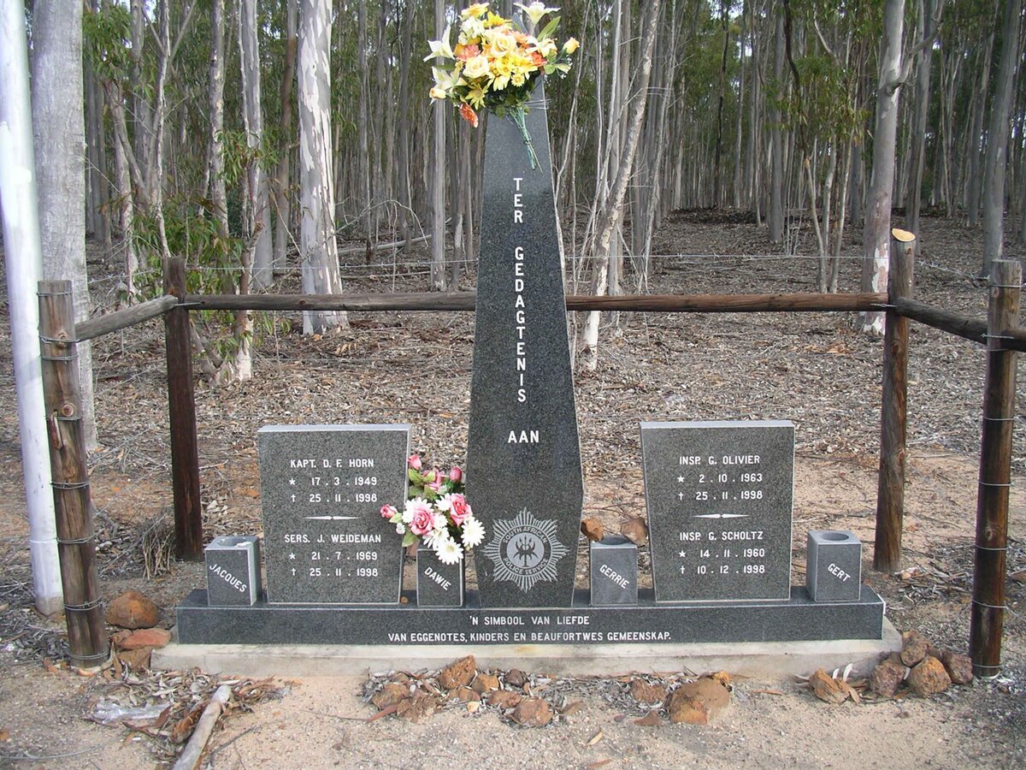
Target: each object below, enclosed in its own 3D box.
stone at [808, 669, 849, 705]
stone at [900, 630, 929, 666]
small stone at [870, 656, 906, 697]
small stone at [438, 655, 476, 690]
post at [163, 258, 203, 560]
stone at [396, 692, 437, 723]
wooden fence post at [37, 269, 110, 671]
[{"bbox_3d":[0.965,0.923,3.350,0.117,0.092,0.094,-1,10,2],"label":"stone"},{"bbox_3d":[1.314,0.858,3.580,0.086,0.111,0.082,-1,10,2],"label":"stone"},{"bbox_3d":[1.180,0.918,3.453,0.105,0.115,0.105,-1,9,2],"label":"small stone"},{"bbox_3d":[-0.182,0.934,3.560,0.121,0.101,0.091,-1,9,2],"label":"small stone"},{"bbox_3d":[-1.422,0.117,4.731,0.110,1.301,0.110,-1,10,2],"label":"post"},{"bbox_3d":[-0.292,0.968,3.299,0.121,0.073,0.103,-1,10,2],"label":"stone"},{"bbox_3d":[-1.510,0.317,3.757,0.122,1.342,0.122,-1,9,2],"label":"wooden fence post"}]

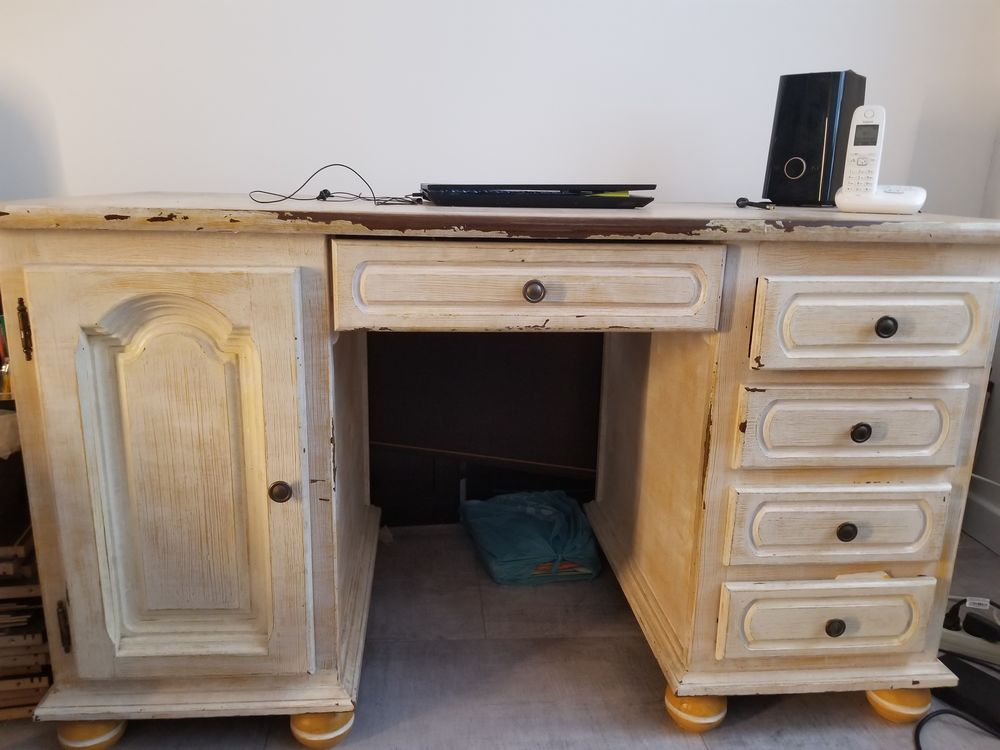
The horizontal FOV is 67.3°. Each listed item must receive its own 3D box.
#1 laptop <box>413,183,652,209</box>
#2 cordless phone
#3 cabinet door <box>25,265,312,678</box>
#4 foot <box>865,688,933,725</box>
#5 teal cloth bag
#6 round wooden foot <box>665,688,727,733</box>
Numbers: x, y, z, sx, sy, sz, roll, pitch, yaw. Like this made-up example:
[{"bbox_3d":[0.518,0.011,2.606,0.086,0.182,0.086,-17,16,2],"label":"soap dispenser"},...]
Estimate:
[{"bbox_3d":[0.028,-0.275,1.141,0.290,0.032,0.390,-1,14,-8],"label":"laptop"},{"bbox_3d":[0.599,-0.332,1.165,0.122,0.156,0.090,8,16,26],"label":"cordless phone"},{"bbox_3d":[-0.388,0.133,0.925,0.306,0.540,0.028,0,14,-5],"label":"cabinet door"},{"bbox_3d":[0.609,0.483,1.152,0.091,0.088,0.091,0,14,-5],"label":"foot"},{"bbox_3d":[0.067,0.350,1.661,0.240,0.073,0.290,-2,15,-13],"label":"teal cloth bag"},{"bbox_3d":[0.291,0.483,1.122,0.091,0.088,0.091,1,14,0],"label":"round wooden foot"}]

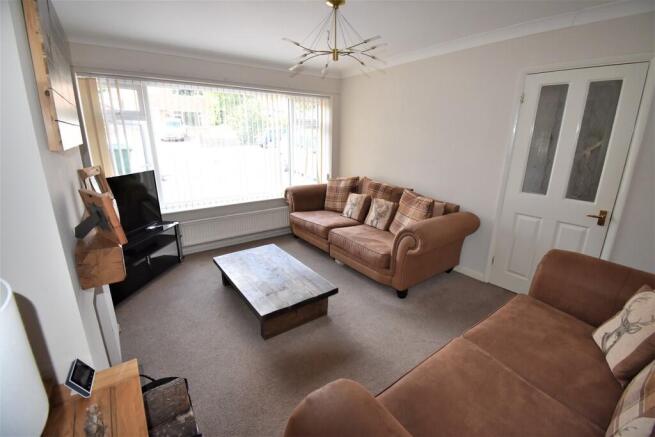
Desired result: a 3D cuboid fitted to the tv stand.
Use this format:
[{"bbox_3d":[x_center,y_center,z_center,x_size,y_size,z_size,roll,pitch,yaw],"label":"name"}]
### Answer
[{"bbox_3d":[-2.097,0.432,2.871,0.430,0.510,1.040,2,16,10],"label":"tv stand"}]

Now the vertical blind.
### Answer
[{"bbox_3d":[-1.168,-0.920,3.623,2.987,1.457,0.130,-11,19,-33],"label":"vertical blind"}]

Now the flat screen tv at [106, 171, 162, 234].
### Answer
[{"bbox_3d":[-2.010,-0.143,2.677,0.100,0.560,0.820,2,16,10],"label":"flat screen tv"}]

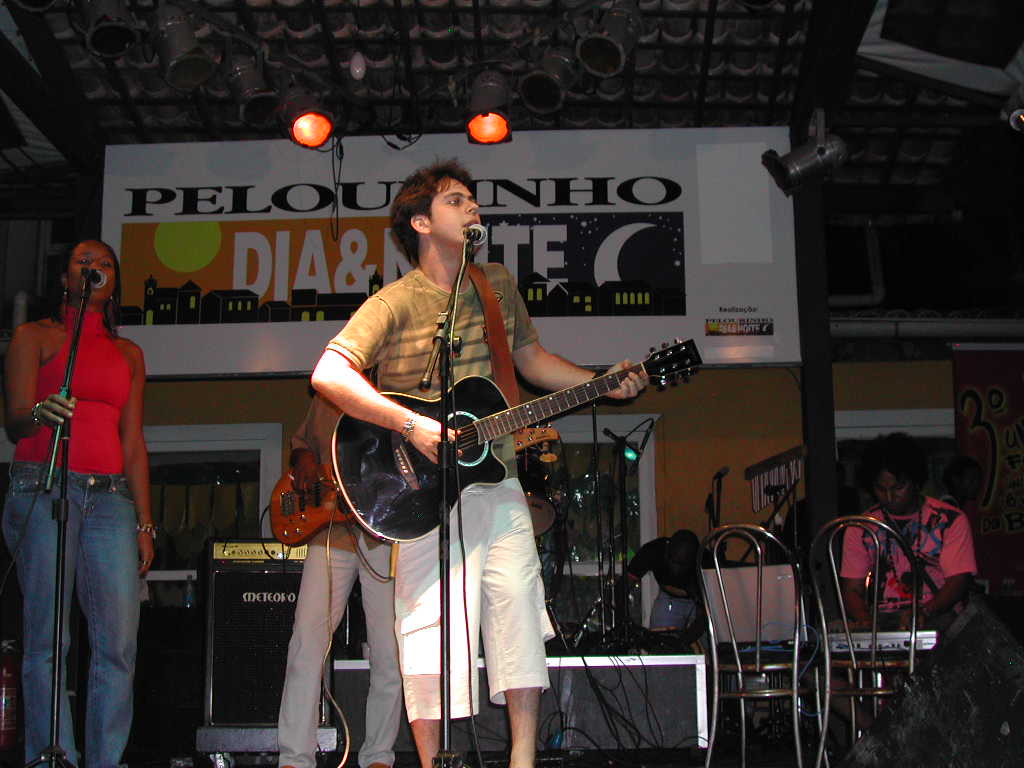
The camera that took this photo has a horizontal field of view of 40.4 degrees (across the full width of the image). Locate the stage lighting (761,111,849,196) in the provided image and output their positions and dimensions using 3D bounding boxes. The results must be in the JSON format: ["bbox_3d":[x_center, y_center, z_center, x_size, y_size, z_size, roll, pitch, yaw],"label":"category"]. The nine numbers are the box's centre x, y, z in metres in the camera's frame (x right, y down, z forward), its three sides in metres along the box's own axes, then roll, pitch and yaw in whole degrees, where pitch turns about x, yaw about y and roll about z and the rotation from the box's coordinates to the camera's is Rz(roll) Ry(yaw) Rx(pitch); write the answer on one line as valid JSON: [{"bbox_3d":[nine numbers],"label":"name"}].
[{"bbox_3d":[1.483,-1.155,7.000,0.380,0.280,0.250,-24,-16,15],"label":"stage lighting"}]

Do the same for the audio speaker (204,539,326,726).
[{"bbox_3d":[-1.037,1.060,5.936,0.510,0.780,0.380,1,-10,-7],"label":"audio speaker"}]

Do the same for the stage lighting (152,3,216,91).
[{"bbox_3d":[-1.519,-1.566,6.450,0.250,0.350,0.240,-34,-26,27],"label":"stage lighting"}]

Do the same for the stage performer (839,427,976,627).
[{"bbox_3d":[1.504,0.802,5.300,0.530,1.270,0.700,-2,-10,5],"label":"stage performer"}]

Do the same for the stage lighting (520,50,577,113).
[{"bbox_3d":[0.169,-1.475,6.800,0.240,0.250,0.350,-5,31,24],"label":"stage lighting"}]

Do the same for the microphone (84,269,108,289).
[{"bbox_3d":[-1.155,-0.298,3.850,0.052,0.055,0.165,1,-3,-7],"label":"microphone"}]

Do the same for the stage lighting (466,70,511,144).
[{"bbox_3d":[-0.120,-1.412,7.100,0.240,0.360,0.250,-1,-34,0],"label":"stage lighting"}]

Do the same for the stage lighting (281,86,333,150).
[{"bbox_3d":[-1.044,-1.366,7.100,0.240,0.350,0.250,4,-46,-25],"label":"stage lighting"}]

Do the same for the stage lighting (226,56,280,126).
[{"bbox_3d":[-1.274,-1.441,6.850,0.240,0.350,0.250,8,-49,-40],"label":"stage lighting"}]

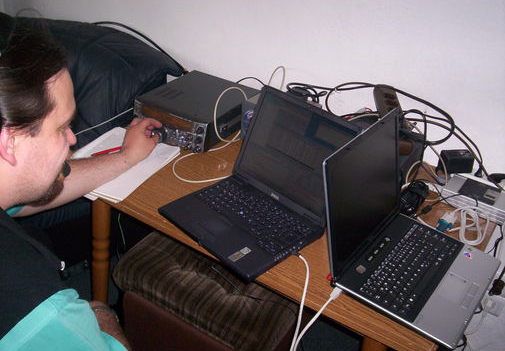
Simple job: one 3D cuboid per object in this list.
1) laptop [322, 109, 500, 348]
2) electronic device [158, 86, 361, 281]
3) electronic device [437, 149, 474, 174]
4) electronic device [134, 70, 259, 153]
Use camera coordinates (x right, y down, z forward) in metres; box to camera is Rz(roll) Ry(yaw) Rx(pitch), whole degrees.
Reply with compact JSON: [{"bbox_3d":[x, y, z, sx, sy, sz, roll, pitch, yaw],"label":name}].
[{"bbox_3d":[0.367,0.099,1.181,0.343,0.309,0.352,25,36,29],"label":"laptop"},{"bbox_3d":[0.016,0.000,1.313,0.321,0.281,0.362,30,39,34],"label":"electronic device"},{"bbox_3d":[0.620,-0.041,1.631,0.086,0.052,0.055,0,32,-10],"label":"electronic device"},{"bbox_3d":[-0.183,-0.224,1.818,0.267,0.102,0.344,19,34,21],"label":"electronic device"}]

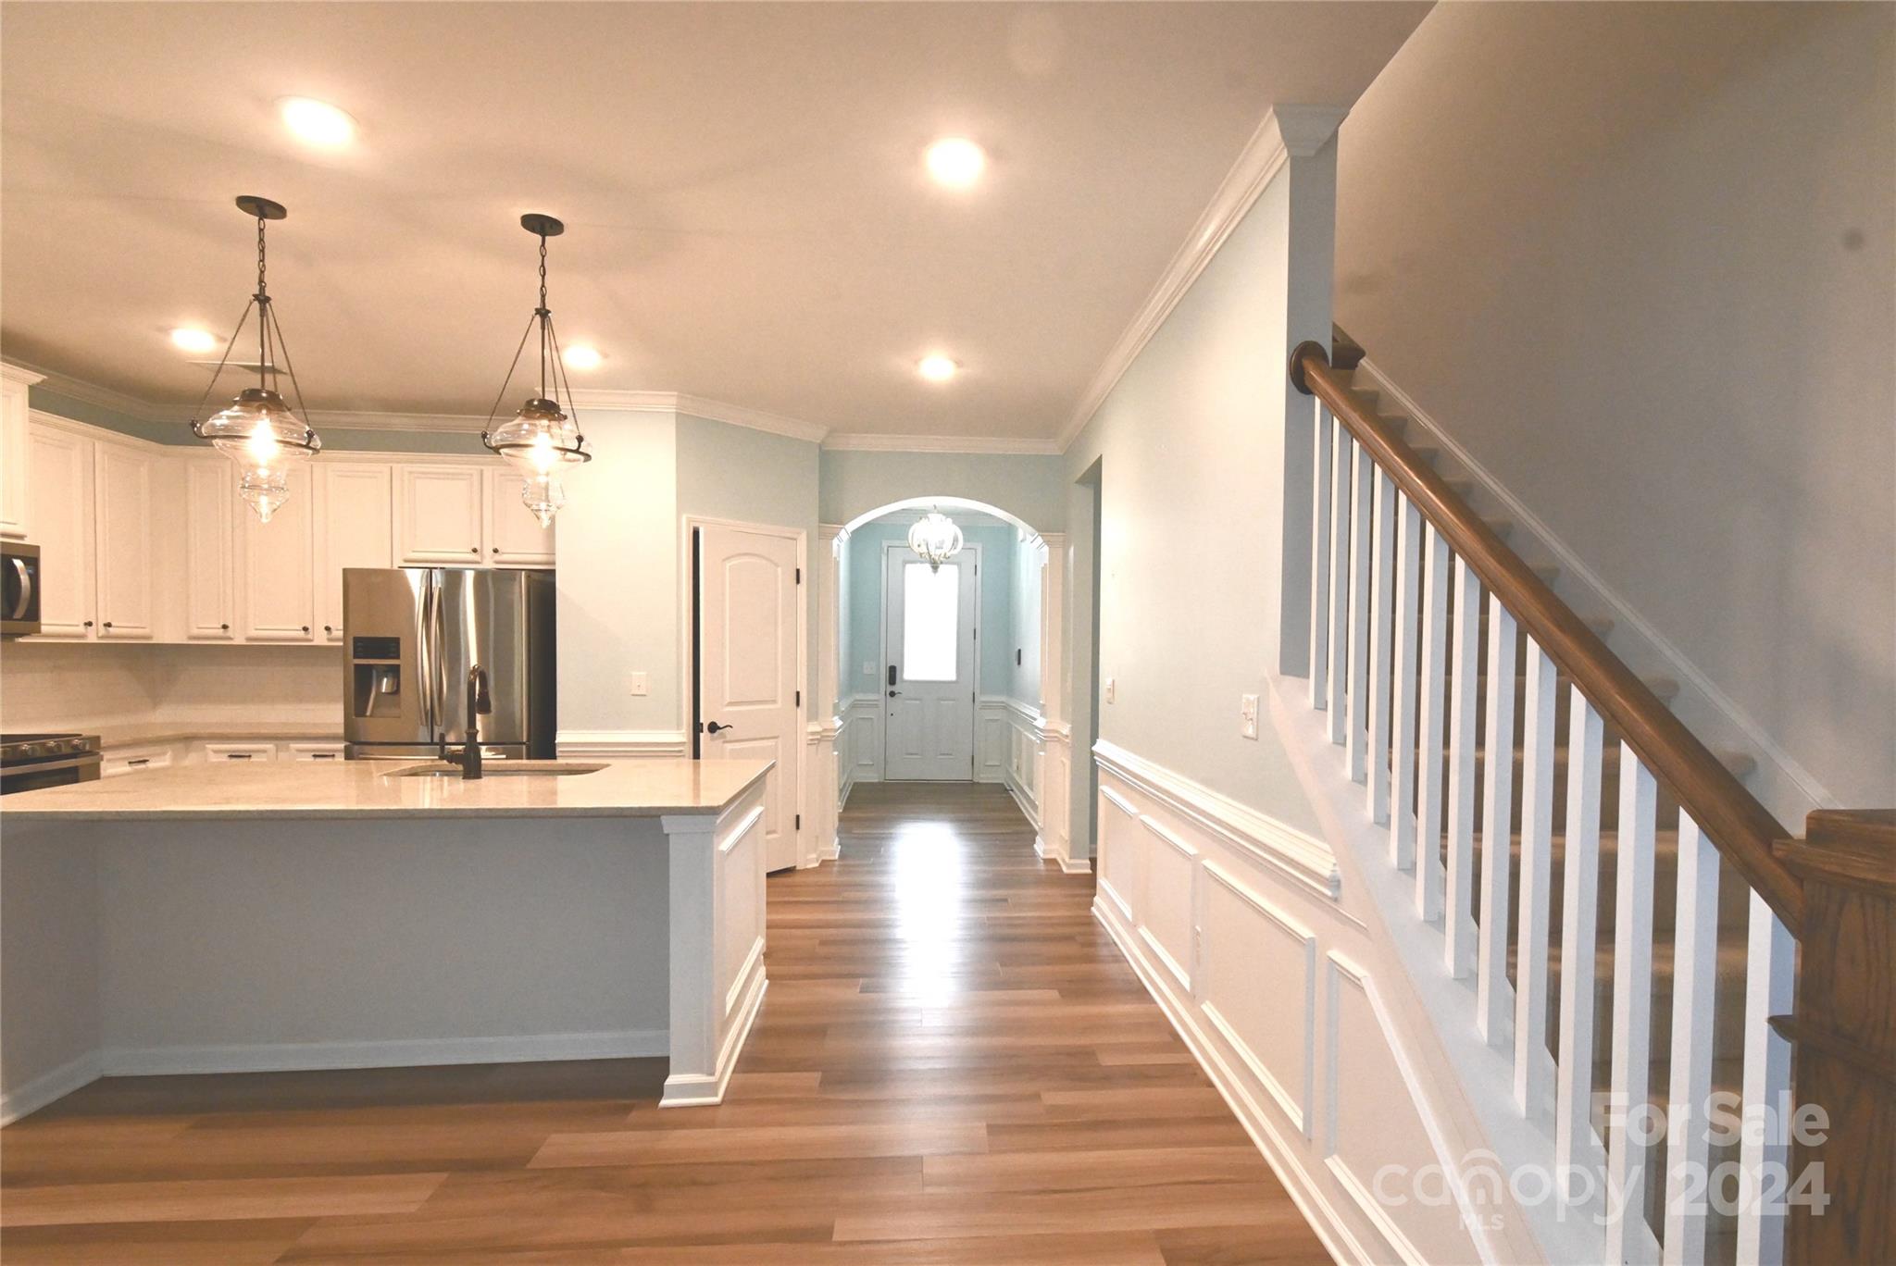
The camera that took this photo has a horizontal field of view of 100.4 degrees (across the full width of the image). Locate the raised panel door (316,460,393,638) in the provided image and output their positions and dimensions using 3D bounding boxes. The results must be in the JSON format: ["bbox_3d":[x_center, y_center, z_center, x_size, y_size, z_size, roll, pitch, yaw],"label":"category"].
[{"bbox_3d":[-3.290,-0.450,4.410,0.380,0.980,0.025,0,0,-4],"label":"raised panel door"}]

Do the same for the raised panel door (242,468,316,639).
[{"bbox_3d":[-3.684,-0.440,4.363,0.393,0.969,0.022,0,-1,-3],"label":"raised panel door"}]

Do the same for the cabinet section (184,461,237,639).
[{"bbox_3d":[-4.044,-0.450,4.347,0.279,0.976,0.022,0,-1,-3],"label":"cabinet section"}]

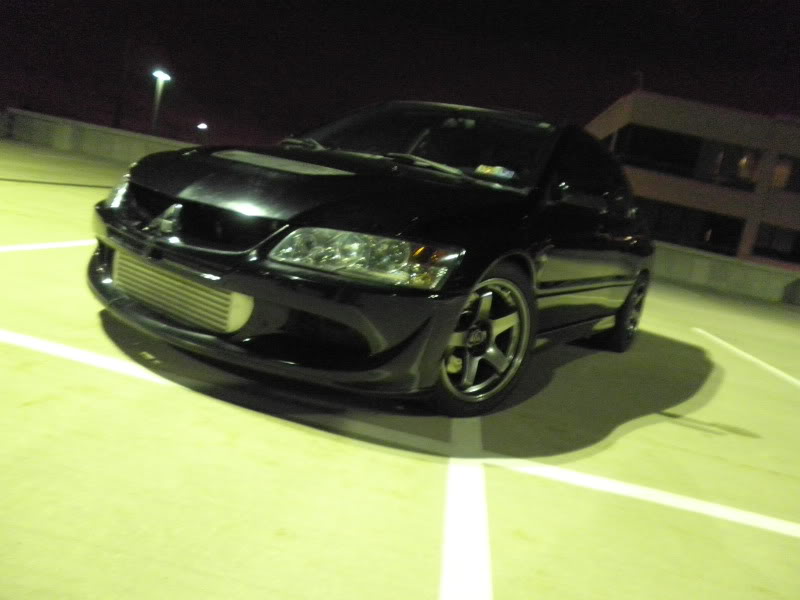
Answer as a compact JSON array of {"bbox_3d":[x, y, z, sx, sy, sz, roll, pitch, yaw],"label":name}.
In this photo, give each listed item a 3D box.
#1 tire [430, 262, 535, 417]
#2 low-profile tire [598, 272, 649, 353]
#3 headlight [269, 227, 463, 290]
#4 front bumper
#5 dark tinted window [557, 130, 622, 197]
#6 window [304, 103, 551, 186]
[{"bbox_3d":[0.272,0.143,2.414,0.630,0.630,0.230,4,12,-40],"label":"tire"},{"bbox_3d":[1.714,0.070,4.644,0.230,0.630,0.630,17,11,31],"label":"low-profile tire"},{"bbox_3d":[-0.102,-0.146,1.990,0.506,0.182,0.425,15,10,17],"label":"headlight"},{"bbox_3d":[-0.689,-0.055,2.282,1.771,0.425,0.607,17,11,31],"label":"front bumper"},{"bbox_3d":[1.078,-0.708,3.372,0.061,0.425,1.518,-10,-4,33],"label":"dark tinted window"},{"bbox_3d":[0.155,-0.877,3.204,1.417,0.142,0.769,17,44,31],"label":"window"}]

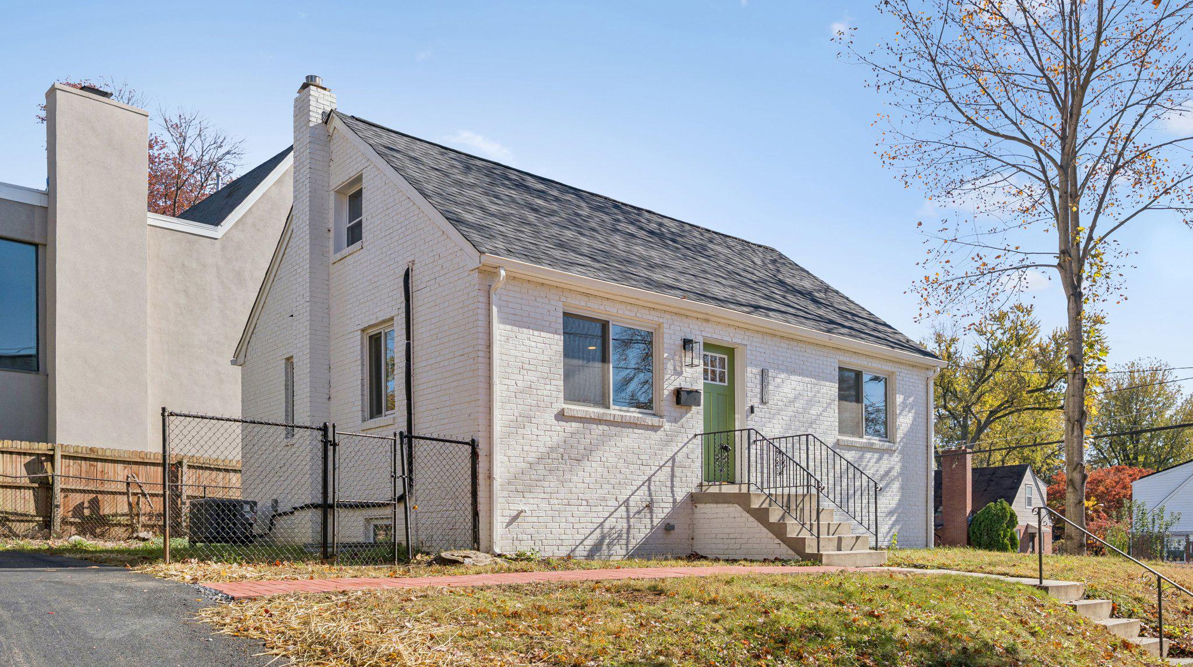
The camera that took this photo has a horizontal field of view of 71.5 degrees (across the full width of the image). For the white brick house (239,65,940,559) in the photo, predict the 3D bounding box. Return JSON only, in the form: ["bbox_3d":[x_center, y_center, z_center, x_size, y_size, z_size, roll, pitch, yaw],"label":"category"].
[{"bbox_3d":[-0.100,0.280,16.100,11.200,7.100,8.800,9,-13,-40],"label":"white brick house"}]

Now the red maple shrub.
[{"bbox_3d":[25.591,9.074,42.000,5.000,4.900,4.800,0,-10,0],"label":"red maple shrub"}]

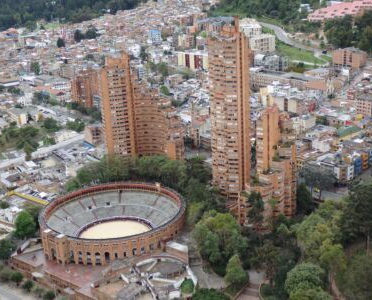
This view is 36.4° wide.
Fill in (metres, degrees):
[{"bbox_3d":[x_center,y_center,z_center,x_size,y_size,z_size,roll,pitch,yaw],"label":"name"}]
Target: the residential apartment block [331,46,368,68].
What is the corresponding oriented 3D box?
[{"bbox_3d":[157.680,-89.570,546.940,20.000,17.500,24.500,-12,19,-27],"label":"residential apartment block"}]

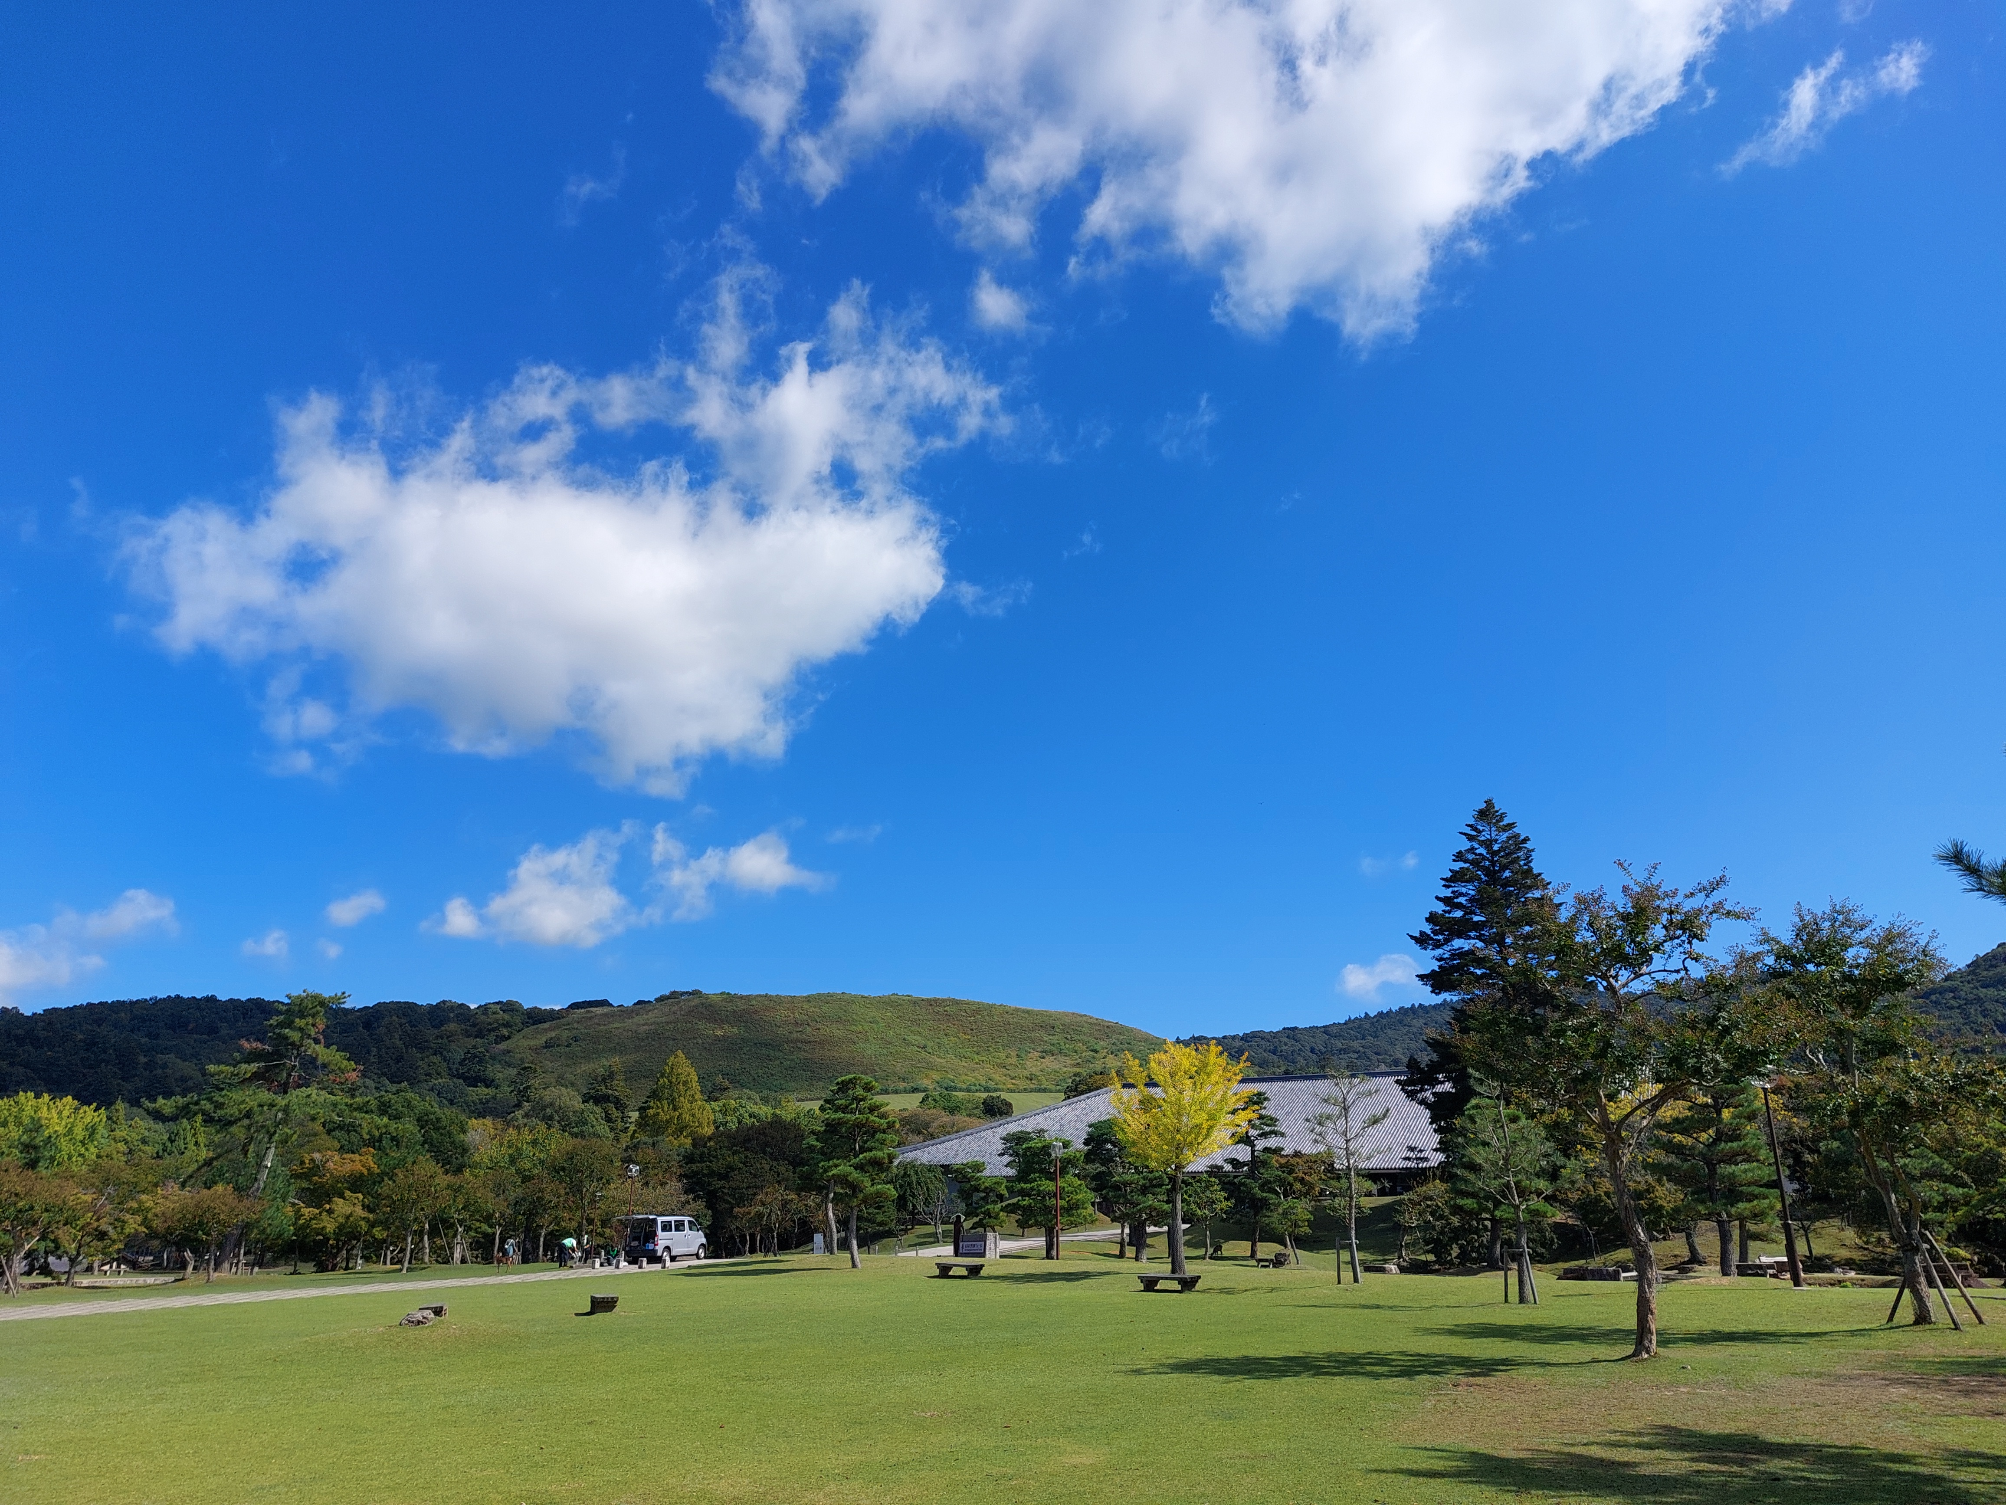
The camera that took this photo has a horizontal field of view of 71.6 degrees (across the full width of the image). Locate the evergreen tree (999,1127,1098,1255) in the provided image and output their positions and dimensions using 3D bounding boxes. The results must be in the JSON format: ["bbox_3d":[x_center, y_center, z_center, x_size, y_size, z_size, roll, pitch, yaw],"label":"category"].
[{"bbox_3d":[1.994,19.651,61.974,4.342,5.525,4.125,0,-19,0],"label":"evergreen tree"}]

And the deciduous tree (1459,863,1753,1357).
[{"bbox_3d":[7.799,4.411,17.836,3.790,6.160,3.601,0,-19,0],"label":"deciduous tree"}]

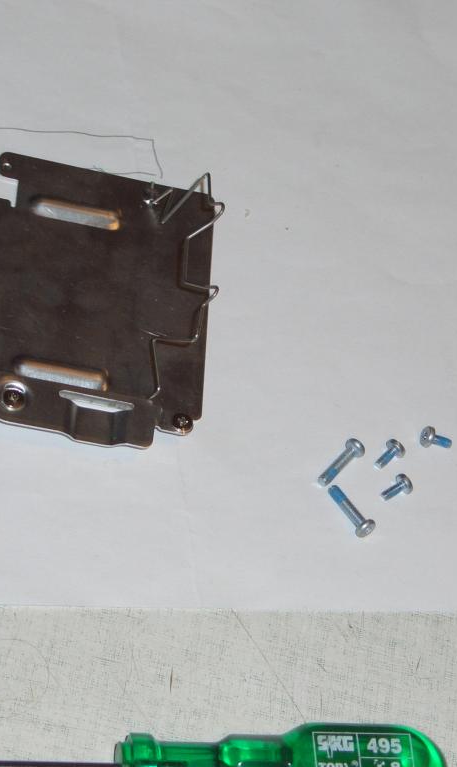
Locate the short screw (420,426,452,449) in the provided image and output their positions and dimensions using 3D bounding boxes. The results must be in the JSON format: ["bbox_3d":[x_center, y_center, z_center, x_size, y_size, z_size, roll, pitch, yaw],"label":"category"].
[{"bbox_3d":[0.049,0.013,0.617,0.007,0.005,0.005,19,54,-20],"label":"short screw"}]

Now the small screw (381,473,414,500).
[{"bbox_3d":[0.039,0.024,0.608,0.007,0.005,0.005,-32,70,-14],"label":"small screw"}]

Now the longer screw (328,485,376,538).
[{"bbox_3d":[0.028,0.029,0.602,0.005,0.005,0.014,-27,63,-28],"label":"longer screw"}]

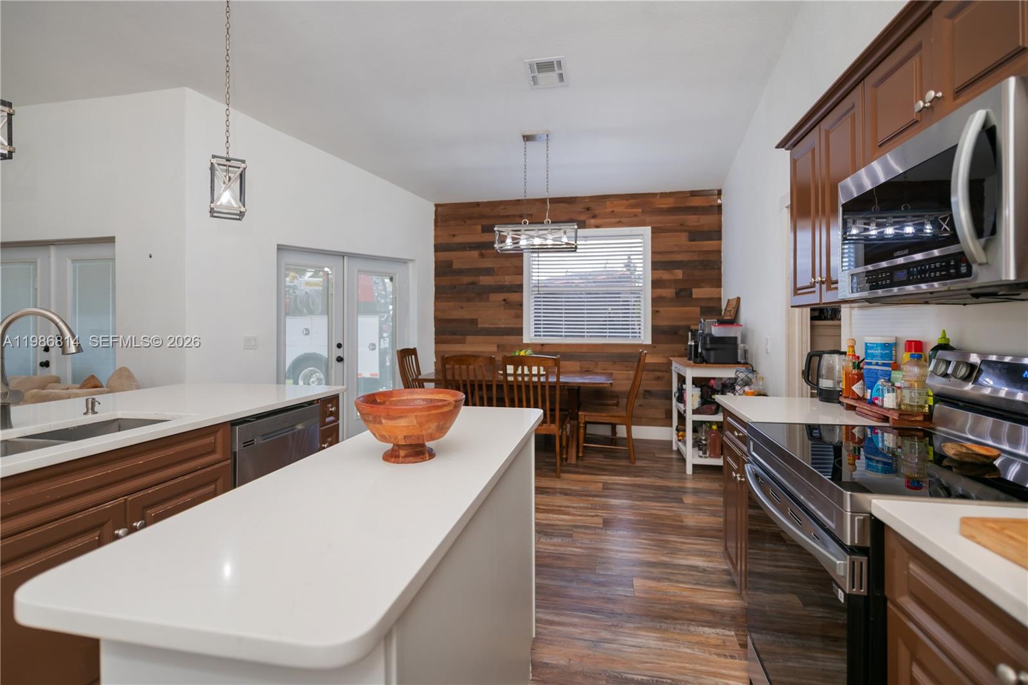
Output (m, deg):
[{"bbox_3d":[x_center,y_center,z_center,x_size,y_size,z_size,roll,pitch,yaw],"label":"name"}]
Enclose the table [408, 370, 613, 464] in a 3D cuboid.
[{"bbox_3d":[0.056,0.719,4.969,1.880,0.770,0.950,0,2,11],"label":"table"}]

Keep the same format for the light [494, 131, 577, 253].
[{"bbox_3d":[0.210,-1.366,4.392,0.741,1.023,0.272,0,2,11],"label":"light"}]

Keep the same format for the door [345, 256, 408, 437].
[{"bbox_3d":[-1.549,0.058,5.542,0.045,1.996,0.779,2,3,45],"label":"door"}]

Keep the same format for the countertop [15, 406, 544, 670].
[{"bbox_3d":[-0.272,0.315,1.312,0.528,0.030,1.516,0,2,11],"label":"countertop"}]

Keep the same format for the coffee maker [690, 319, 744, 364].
[{"bbox_3d":[1.804,-0.015,4.338,0.380,0.400,0.280,0,2,11],"label":"coffee maker"}]

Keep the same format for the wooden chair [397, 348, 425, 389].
[{"bbox_3d":[-0.816,0.590,5.062,0.620,1.020,0.460,0,2,11],"label":"wooden chair"}]

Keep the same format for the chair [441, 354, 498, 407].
[{"bbox_3d":[-0.334,0.613,4.450,0.470,1.020,0.620,0,2,11],"label":"chair"}]

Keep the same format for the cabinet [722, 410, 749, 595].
[{"bbox_3d":[1.317,0.769,2.152,0.600,0.870,0.660,0,2,11],"label":"cabinet"}]

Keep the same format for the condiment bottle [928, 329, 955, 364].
[{"bbox_3d":[1.488,0.098,1.683,0.075,0.283,0.075,0,2,11],"label":"condiment bottle"}]

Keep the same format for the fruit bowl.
[{"bbox_3d":[-0.273,0.223,1.280,0.288,0.157,0.288,0,2,0],"label":"fruit bowl"}]

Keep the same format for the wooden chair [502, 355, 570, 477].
[{"bbox_3d":[0.197,0.600,4.242,0.504,1.020,0.575,0,2,11],"label":"wooden chair"}]

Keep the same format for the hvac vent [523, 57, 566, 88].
[{"bbox_3d":[0.255,-2.066,3.738,0.310,0.030,0.310,0,-12,11],"label":"hvac vent"}]

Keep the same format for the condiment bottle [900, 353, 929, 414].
[{"bbox_3d":[1.401,0.141,1.698,0.079,0.198,0.079,0,2,11],"label":"condiment bottle"}]

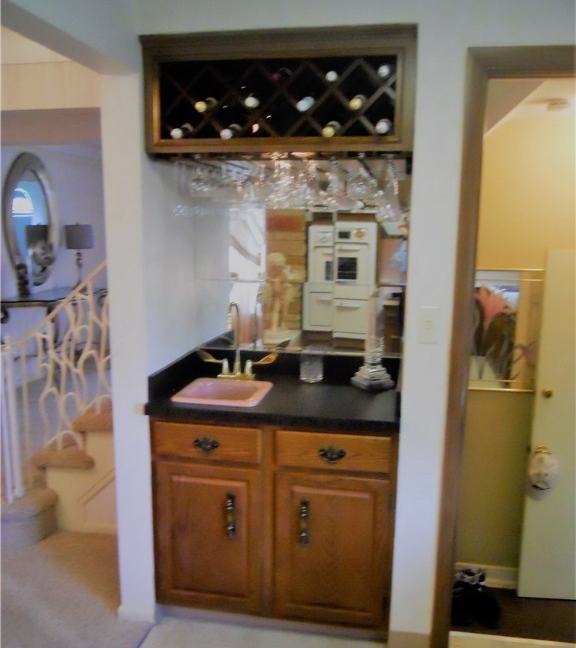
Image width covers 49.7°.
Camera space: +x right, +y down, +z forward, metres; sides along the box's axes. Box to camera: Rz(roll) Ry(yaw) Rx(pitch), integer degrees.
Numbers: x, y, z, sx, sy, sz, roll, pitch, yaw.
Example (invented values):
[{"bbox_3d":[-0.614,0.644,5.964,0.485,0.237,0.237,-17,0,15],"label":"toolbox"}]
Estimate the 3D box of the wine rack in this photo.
[{"bbox_3d":[-0.025,-0.781,2.180,0.912,0.390,0.319,2,10,9],"label":"wine rack"}]

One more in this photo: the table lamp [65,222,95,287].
[{"bbox_3d":[-2.296,-0.736,6.776,0.306,0.722,0.306,2,10,9],"label":"table lamp"}]

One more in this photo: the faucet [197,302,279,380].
[{"bbox_3d":[-0.222,0.075,2.620,0.356,0.337,0.155,2,10,9],"label":"faucet"}]

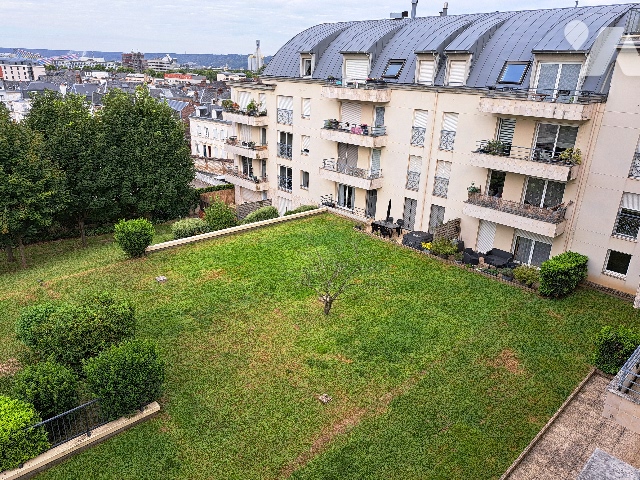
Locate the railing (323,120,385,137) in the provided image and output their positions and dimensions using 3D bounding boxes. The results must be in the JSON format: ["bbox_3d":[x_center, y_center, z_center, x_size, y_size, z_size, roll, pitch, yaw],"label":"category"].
[{"bbox_3d":[2.300,-7.626,30.325,1.050,0.700,5.200,-15,26,-36],"label":"railing"}]

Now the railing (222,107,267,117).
[{"bbox_3d":[-6.406,-10.977,37.574,1.400,0.560,4.250,-17,28,-41],"label":"railing"}]

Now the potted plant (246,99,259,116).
[{"bbox_3d":[-5.522,-10.778,36.210,0.850,1.500,0.850,-17,28,-41],"label":"potted plant"}]

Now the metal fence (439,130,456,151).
[{"bbox_3d":[7.252,-5.712,25.458,0.120,1.080,1.050,-17,28,-40],"label":"metal fence"}]

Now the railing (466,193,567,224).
[{"bbox_3d":[9.983,-1.811,22.740,1.300,0.640,4.700,-17,28,-41],"label":"railing"}]

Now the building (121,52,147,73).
[{"bbox_3d":[-168.132,-159.117,400.000,21.000,20.000,18.000,-7,23,-20],"label":"building"}]

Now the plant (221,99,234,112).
[{"bbox_3d":[-8.433,-12.217,40.451,1.000,1.100,1.050,-15,26,-36],"label":"plant"}]

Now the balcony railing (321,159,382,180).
[{"bbox_3d":[2.106,-4.869,30.250,4.650,0.660,1.100,21,29,39],"label":"balcony railing"}]

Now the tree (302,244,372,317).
[{"bbox_3d":[0.526,1.894,18.866,2.900,2.700,2.900,1,22,-1],"label":"tree"}]

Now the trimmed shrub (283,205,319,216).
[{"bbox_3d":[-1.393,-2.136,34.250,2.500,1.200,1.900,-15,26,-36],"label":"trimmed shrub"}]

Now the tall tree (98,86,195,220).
[{"bbox_3d":[-12.435,-6.414,31.800,6.600,9.400,6.800,-15,26,-36],"label":"tall tree"}]

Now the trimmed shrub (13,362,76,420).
[{"bbox_3d":[-8.272,4.380,13.491,1.700,1.650,1.750,21,29,39],"label":"trimmed shrub"}]

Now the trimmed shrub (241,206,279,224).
[{"bbox_3d":[-4.696,-1.762,33.854,2.200,1.700,2.600,21,29,39],"label":"trimmed shrub"}]

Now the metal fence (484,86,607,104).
[{"bbox_3d":[10.145,-6.887,21.128,4.900,0.550,1.100,21,29,39],"label":"metal fence"}]

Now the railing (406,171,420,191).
[{"bbox_3d":[5.836,-3.643,27.665,0.070,1.090,0.920,-17,28,-41],"label":"railing"}]

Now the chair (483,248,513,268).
[{"bbox_3d":[9.509,1.089,23.838,0.850,0.770,1.200,-17,28,-41],"label":"chair"}]

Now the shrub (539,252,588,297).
[{"bbox_3d":[11.658,1.717,21.304,2.050,1.550,1.200,-17,28,-41],"label":"shrub"}]

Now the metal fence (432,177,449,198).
[{"bbox_3d":[7.198,-3.088,26.354,0.070,1.100,0.960,-17,28,-41],"label":"metal fence"}]

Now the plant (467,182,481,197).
[{"bbox_3d":[8.532,-2.773,24.619,0.650,0.850,0.650,-15,26,-36],"label":"plant"}]

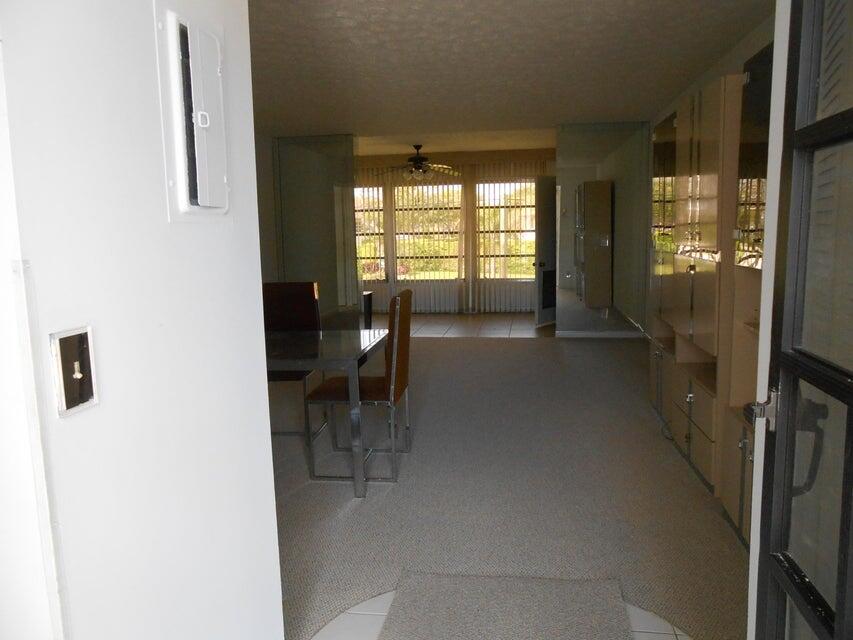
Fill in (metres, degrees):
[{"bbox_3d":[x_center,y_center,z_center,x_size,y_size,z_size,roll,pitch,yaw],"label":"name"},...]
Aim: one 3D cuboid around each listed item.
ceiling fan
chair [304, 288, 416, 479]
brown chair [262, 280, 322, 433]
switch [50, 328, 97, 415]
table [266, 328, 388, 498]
[{"bbox_3d":[-0.110,-2.223,9.054,1.270,0.475,1.270,0,8,8],"label":"ceiling fan"},{"bbox_3d":[-0.351,0.341,3.581,0.527,0.983,0.510,0,8,8],"label":"chair"},{"bbox_3d":[-0.991,0.254,4.360,0.508,0.982,0.495,0,8,8],"label":"brown chair"},{"bbox_3d":[-0.553,0.081,1.027,0.013,0.131,0.090,0,8,8],"label":"switch"},{"bbox_3d":[-1.037,0.478,3.751,1.580,0.698,1.022,0,8,8],"label":"table"}]

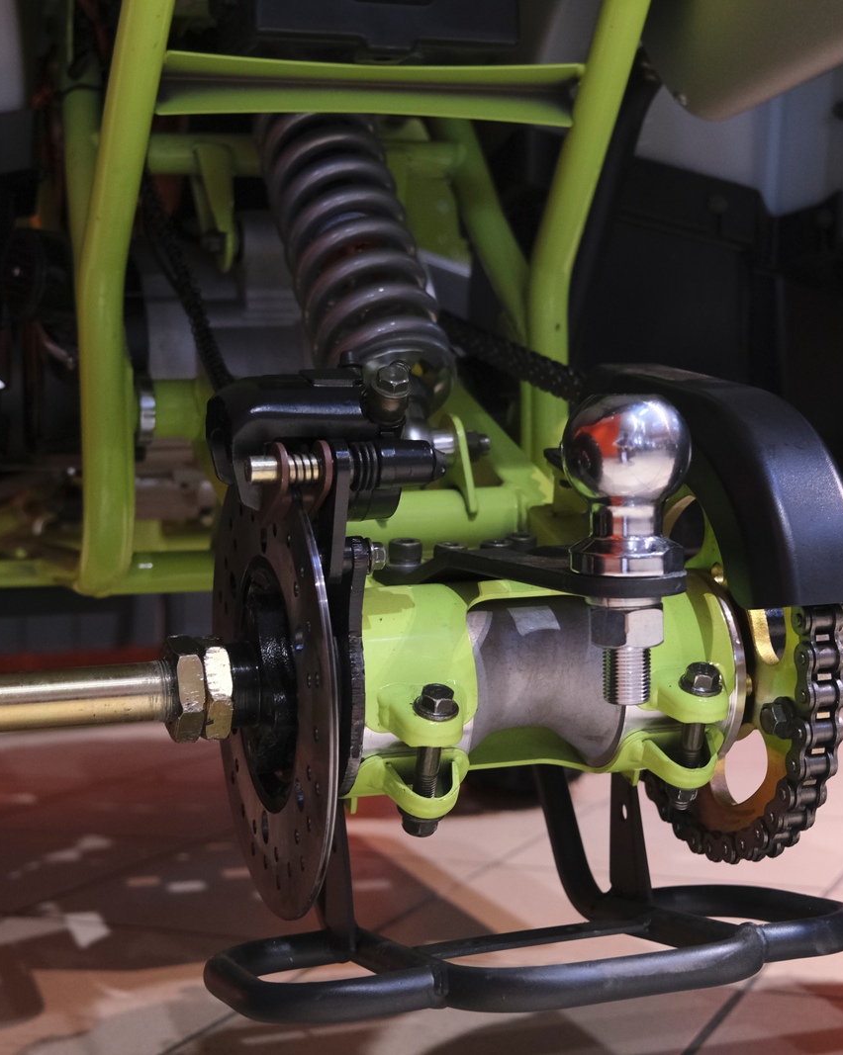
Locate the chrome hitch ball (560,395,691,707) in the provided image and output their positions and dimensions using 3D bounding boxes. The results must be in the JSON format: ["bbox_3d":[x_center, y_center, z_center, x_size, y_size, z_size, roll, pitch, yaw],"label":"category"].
[{"bbox_3d":[0.080,0.009,0.673,0.051,0.121,0.051,-1,2,0],"label":"chrome hitch ball"}]

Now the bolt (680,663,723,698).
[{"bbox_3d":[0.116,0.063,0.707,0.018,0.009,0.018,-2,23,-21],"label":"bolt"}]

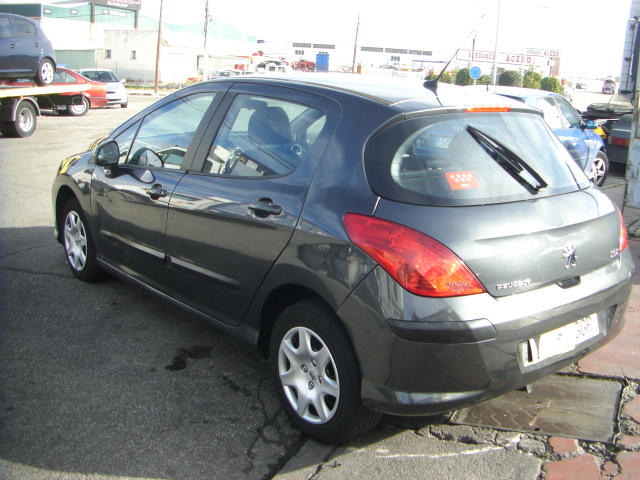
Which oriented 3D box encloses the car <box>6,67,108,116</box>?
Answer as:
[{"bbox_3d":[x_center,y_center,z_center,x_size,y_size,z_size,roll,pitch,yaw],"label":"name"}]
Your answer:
[{"bbox_3d":[-8.713,-4.611,21.595,4.350,1.360,1.700,0,15,-13],"label":"car"}]

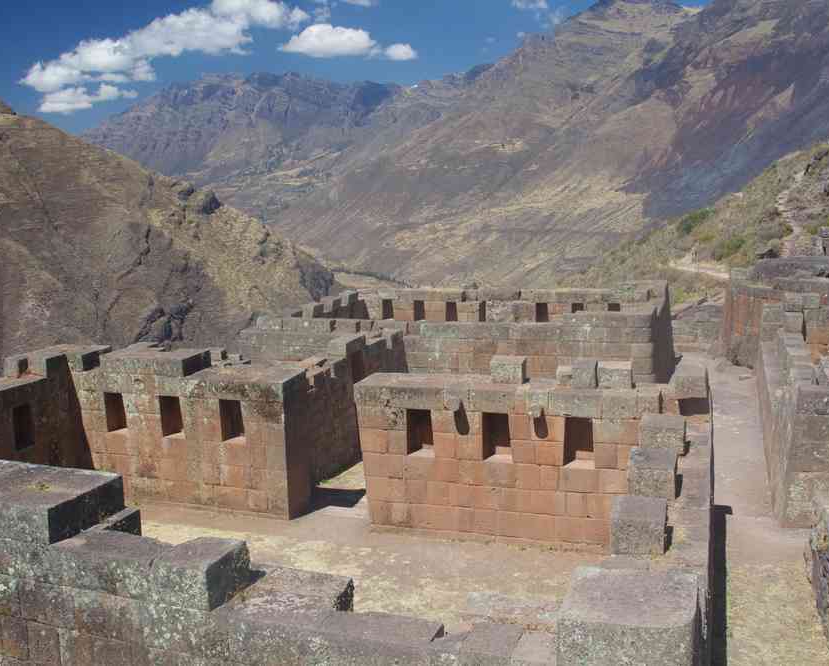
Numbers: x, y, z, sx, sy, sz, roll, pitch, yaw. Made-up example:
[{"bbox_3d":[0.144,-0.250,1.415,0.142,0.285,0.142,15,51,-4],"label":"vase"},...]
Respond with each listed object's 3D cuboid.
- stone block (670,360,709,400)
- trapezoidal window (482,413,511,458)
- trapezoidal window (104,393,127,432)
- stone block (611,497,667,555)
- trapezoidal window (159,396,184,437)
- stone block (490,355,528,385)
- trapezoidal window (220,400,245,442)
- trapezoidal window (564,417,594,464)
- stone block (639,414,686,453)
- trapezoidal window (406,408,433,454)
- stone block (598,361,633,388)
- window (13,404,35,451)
[{"bbox_3d":[3.840,0.656,11.669,0.490,0.304,0.833,1,12,20],"label":"stone block"},{"bbox_3d":[1.260,1.491,12.345,0.446,0.735,0.372,1,12,20],"label":"trapezoidal window"},{"bbox_3d":[-5.118,1.350,14.608,0.461,0.720,0.372,1,12,22],"label":"trapezoidal window"},{"bbox_3d":[2.780,2.381,10.281,0.637,0.431,0.745,1,12,20],"label":"stone block"},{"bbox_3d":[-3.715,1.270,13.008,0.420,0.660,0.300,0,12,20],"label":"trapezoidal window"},{"bbox_3d":[1.311,0.509,11.484,0.440,0.310,0.380,0,12,20],"label":"stone block"},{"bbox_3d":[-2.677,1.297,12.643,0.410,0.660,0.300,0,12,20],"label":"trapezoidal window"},{"bbox_3d":[2.386,1.505,11.930,0.451,0.730,0.372,1,12,20],"label":"trapezoidal window"},{"bbox_3d":[3.307,1.355,11.055,0.559,0.314,0.666,1,12,20],"label":"stone block"},{"bbox_3d":[0.120,1.367,11.692,0.420,0.670,0.310,0,12,20],"label":"trapezoidal window"},{"bbox_3d":[2.913,0.609,12.029,0.480,0.289,0.451,1,12,20],"label":"stone block"},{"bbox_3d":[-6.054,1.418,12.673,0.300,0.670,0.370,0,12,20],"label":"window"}]

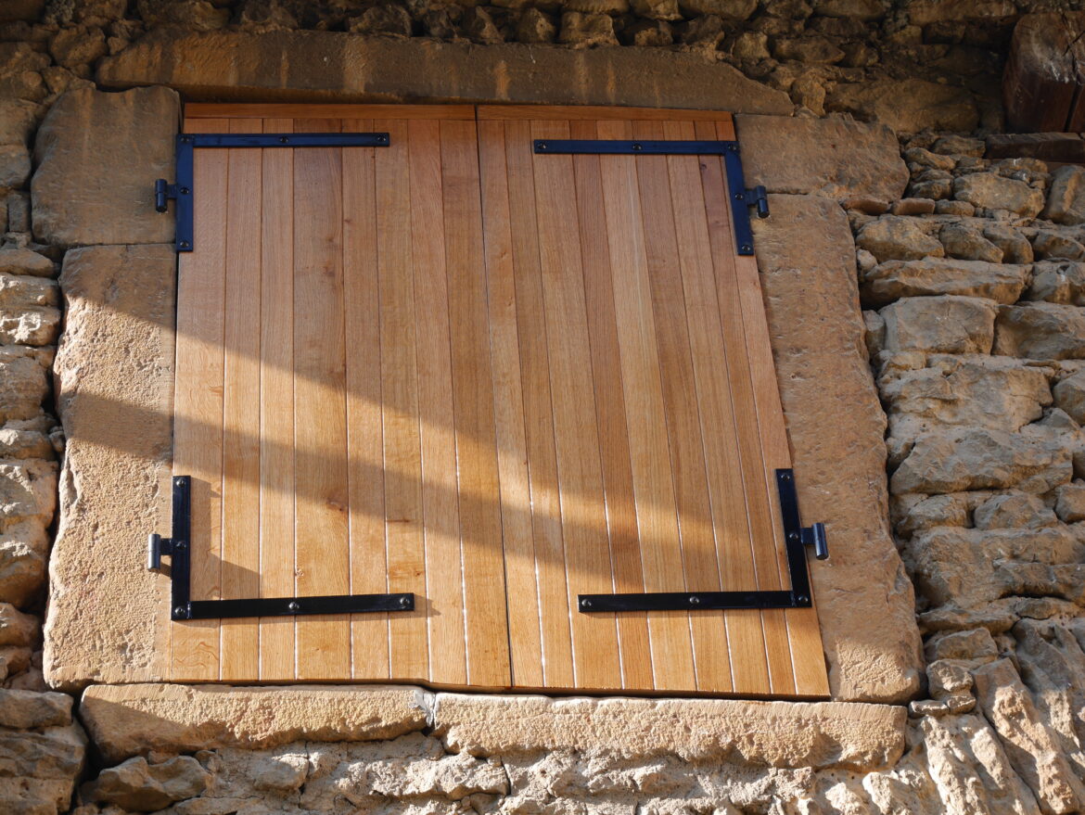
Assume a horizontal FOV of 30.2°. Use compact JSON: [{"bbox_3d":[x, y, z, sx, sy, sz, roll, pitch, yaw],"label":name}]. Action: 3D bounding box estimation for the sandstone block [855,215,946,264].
[{"bbox_3d":[0.766,-0.331,4.381,0.197,0.122,0.120,0,-31,-7],"label":"sandstone block"}]

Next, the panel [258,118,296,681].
[{"bbox_3d":[-0.527,-0.056,4.003,0.065,1.310,0.028,0,-31,-7],"label":"panel"}]

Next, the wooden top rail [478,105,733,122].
[{"bbox_3d":[0.137,-0.640,4.433,0.566,0.045,0.030,-1,-32,-6],"label":"wooden top rail"}]

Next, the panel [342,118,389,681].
[{"bbox_3d":[-0.357,-0.055,4.037,0.069,1.331,0.030,-1,-32,-6],"label":"panel"}]

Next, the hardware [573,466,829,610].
[{"bbox_3d":[0.330,0.287,4.229,0.537,0.343,0.028,-1,-32,-6],"label":"hardware"}]

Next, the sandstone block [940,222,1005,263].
[{"bbox_3d":[0.930,-0.332,4.416,0.131,0.111,0.110,-1,-32,-6],"label":"sandstone block"}]

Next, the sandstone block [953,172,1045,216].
[{"bbox_3d":[1.009,-0.437,4.500,0.191,0.117,0.130,-1,-32,-6],"label":"sandstone block"}]

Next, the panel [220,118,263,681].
[{"bbox_3d":[-0.594,-0.056,3.995,0.071,1.309,0.028,0,-31,-7],"label":"panel"}]

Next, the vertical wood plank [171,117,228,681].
[{"bbox_3d":[-0.738,-0.061,4.355,0.106,1.434,0.030,-1,-32,-6],"label":"vertical wood plank"}]

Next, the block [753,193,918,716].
[{"bbox_3d":[0.647,0.098,4.492,0.226,1.292,0.180,-1,-32,-6],"label":"block"}]

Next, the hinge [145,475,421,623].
[{"bbox_3d":[-0.490,0.268,3.780,0.493,0.305,0.030,0,-31,-7],"label":"hinge"}]

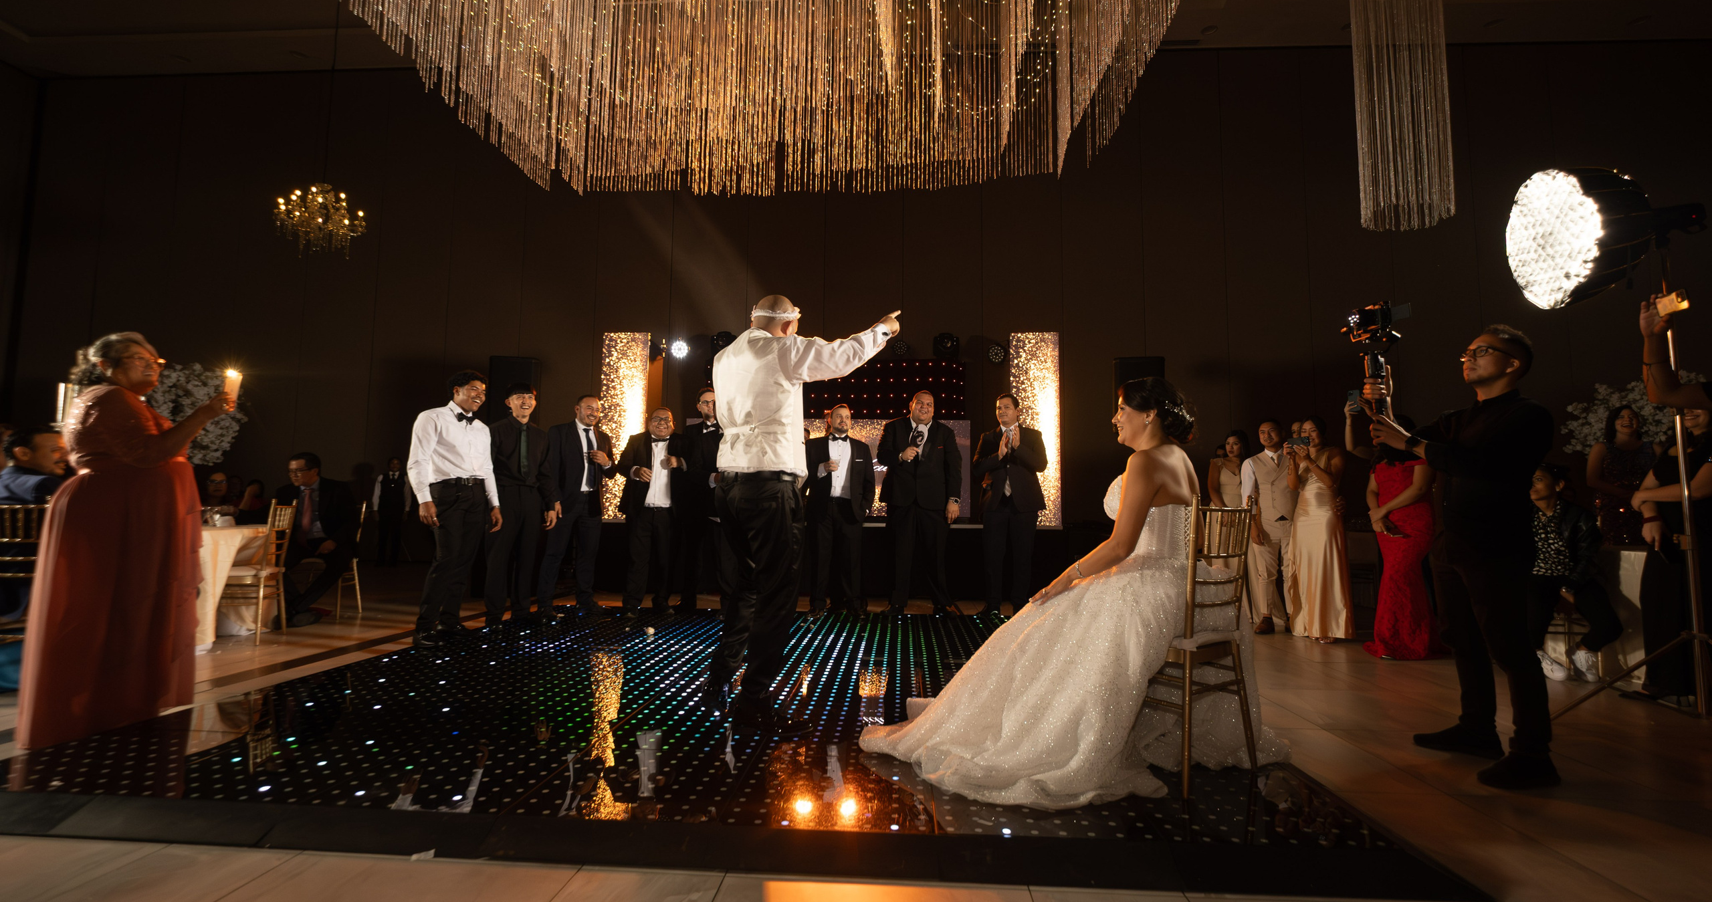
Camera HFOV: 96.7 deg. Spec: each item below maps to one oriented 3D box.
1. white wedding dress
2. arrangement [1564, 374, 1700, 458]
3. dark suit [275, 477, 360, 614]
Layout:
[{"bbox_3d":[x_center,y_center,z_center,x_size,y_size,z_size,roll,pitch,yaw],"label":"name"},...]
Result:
[{"bbox_3d":[0.726,0.595,2.867,1.400,1.000,1.100,-3,-6,41],"label":"white wedding dress"},{"bbox_3d":[6.452,-0.282,6.300,0.950,0.720,0.950,-3,-6,44],"label":"arrangement"},{"bbox_3d":[-4.243,0.739,6.013,0.620,1.140,0.720,0,-4,12],"label":"dark suit"}]

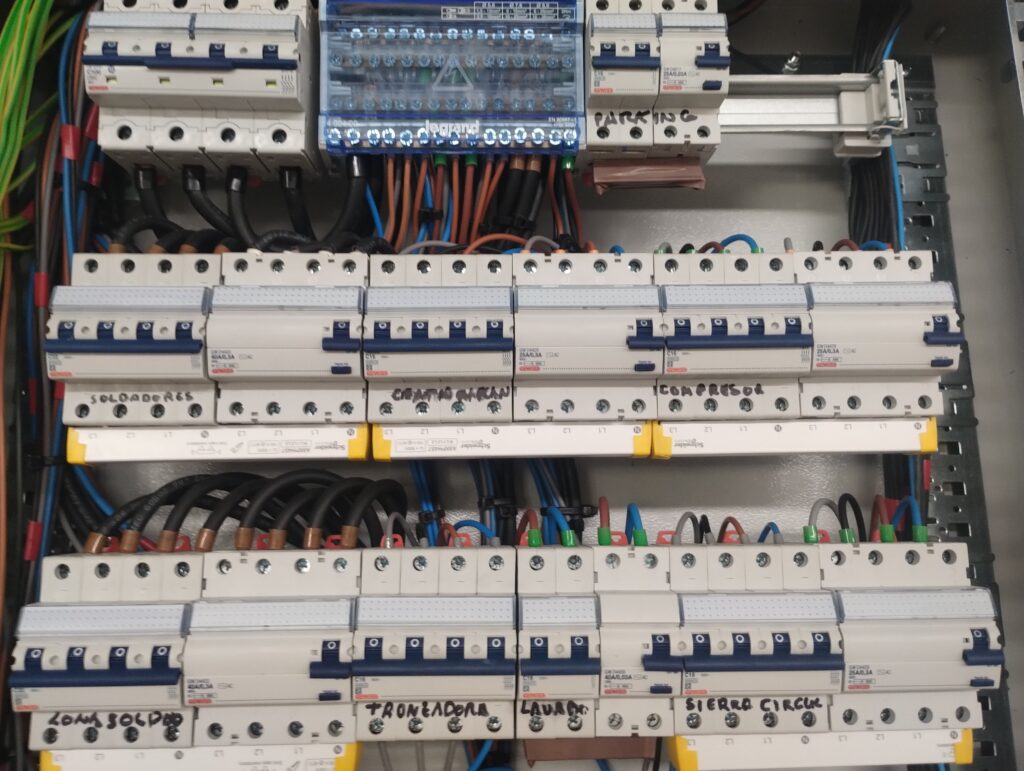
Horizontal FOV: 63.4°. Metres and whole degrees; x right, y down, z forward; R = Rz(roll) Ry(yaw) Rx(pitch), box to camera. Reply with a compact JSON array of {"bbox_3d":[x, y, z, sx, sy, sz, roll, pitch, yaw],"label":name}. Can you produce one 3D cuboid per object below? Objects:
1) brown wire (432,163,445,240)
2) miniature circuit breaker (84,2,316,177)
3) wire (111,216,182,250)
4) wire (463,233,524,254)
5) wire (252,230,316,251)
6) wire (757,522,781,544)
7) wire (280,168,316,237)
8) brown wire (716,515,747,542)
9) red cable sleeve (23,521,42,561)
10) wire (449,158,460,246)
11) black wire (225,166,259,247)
[{"bbox_3d":[-0.041,-0.102,0.463,0.004,0.046,0.004,5,19,-2],"label":"brown wire"},{"bbox_3d":[-0.162,-0.166,0.448,0.106,0.089,0.072,0,-6,-2],"label":"miniature circuit breaker"},{"bbox_3d":[-0.195,-0.081,0.442,0.038,0.018,0.018,0,-11,-2],"label":"wire"},{"bbox_3d":[-0.009,-0.076,0.447,0.035,0.012,0.012,0,-11,-2],"label":"wire"},{"bbox_3d":[-0.122,-0.078,0.445,0.034,0.011,0.014,0,-11,-2],"label":"wire"},{"bbox_3d":[0.127,0.072,0.408,0.011,0.010,0.009,0,-6,-2],"label":"wire"},{"bbox_3d":[-0.116,-0.100,0.449,0.019,0.039,0.016,0,-11,-2],"label":"wire"},{"bbox_3d":[0.108,0.071,0.407,0.014,0.013,0.010,0,-6,-2],"label":"brown wire"},{"bbox_3d":[-0.248,0.081,0.430,0.008,0.020,0.007,0,-12,-2],"label":"red cable sleeve"},{"bbox_3d":[-0.032,-0.102,0.463,0.004,0.053,0.004,3,18,-2],"label":"wire"},{"bbox_3d":[-0.144,-0.096,0.444,0.017,0.044,0.016,0,-11,-2],"label":"black wire"}]

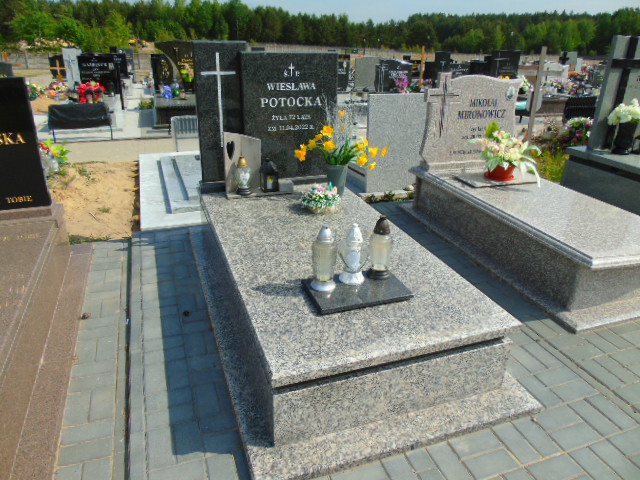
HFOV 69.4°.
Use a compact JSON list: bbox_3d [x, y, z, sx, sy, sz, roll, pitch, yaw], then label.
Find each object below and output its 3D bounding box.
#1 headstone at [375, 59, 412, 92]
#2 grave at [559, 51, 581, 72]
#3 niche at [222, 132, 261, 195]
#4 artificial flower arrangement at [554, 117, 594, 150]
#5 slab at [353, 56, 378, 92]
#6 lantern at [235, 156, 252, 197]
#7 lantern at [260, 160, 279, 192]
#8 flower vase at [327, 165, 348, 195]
[{"bbox_3d":[1.690,-3.787,10.632,0.910,0.750,0.100,-8,26,-22],"label":"headstone"},{"bbox_3d":[9.684,-6.902,17.922,0.879,0.762,0.150,-7,25,-18],"label":"grave"},{"bbox_3d":[-0.537,-0.541,3.240,0.268,0.454,0.160,-7,25,-18],"label":"niche"},{"bbox_3d":[2.916,-1.219,5.316,0.350,0.350,0.330,-7,25,-18],"label":"artificial flower arrangement"},{"bbox_3d":[1.068,-3.798,10.553,0.690,0.720,0.110,-8,26,-22],"label":"slab"},{"bbox_3d":[-0.544,-0.462,3.276,0.119,0.263,0.115,-7,25,-18],"label":"lantern"},{"bbox_3d":[-0.357,-0.463,3.253,0.100,0.226,0.100,-7,25,-18],"label":"lantern"},{"bbox_3d":[0.123,-0.424,3.248,0.136,0.230,0.136,1,23,0],"label":"flower vase"}]

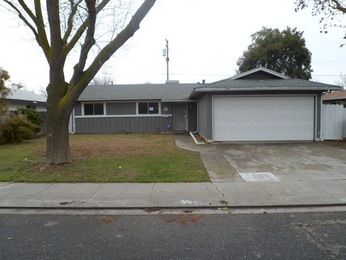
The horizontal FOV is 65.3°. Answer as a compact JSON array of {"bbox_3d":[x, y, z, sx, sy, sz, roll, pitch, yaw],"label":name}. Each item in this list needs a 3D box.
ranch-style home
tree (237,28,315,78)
[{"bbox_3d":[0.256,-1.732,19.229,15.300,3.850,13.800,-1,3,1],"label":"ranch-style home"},{"bbox_3d":[11.569,-6.240,30.736,8.500,11.200,8.000,-1,3,1],"label":"tree"}]

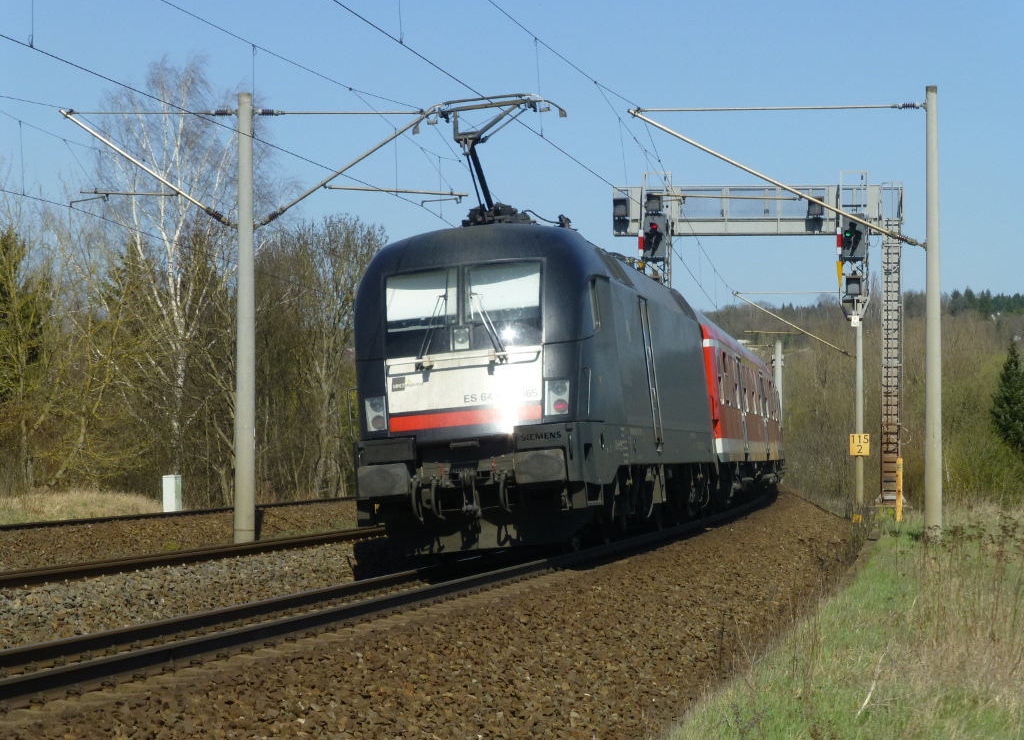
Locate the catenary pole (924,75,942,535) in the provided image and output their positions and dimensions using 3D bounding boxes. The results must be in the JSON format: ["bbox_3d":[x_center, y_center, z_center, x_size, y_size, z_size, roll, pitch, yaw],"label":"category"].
[{"bbox_3d":[7.468,-1.006,53.500,0.310,8.077,0.310,0,-1,5],"label":"catenary pole"}]

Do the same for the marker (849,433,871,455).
[{"bbox_3d":[13.879,2.974,120.300,0.790,0.861,0.050,0,-1,5],"label":"marker"}]

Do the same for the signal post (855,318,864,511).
[{"bbox_3d":[13.878,1.677,120.500,0.300,7.947,0.300,0,-1,5],"label":"signal post"}]

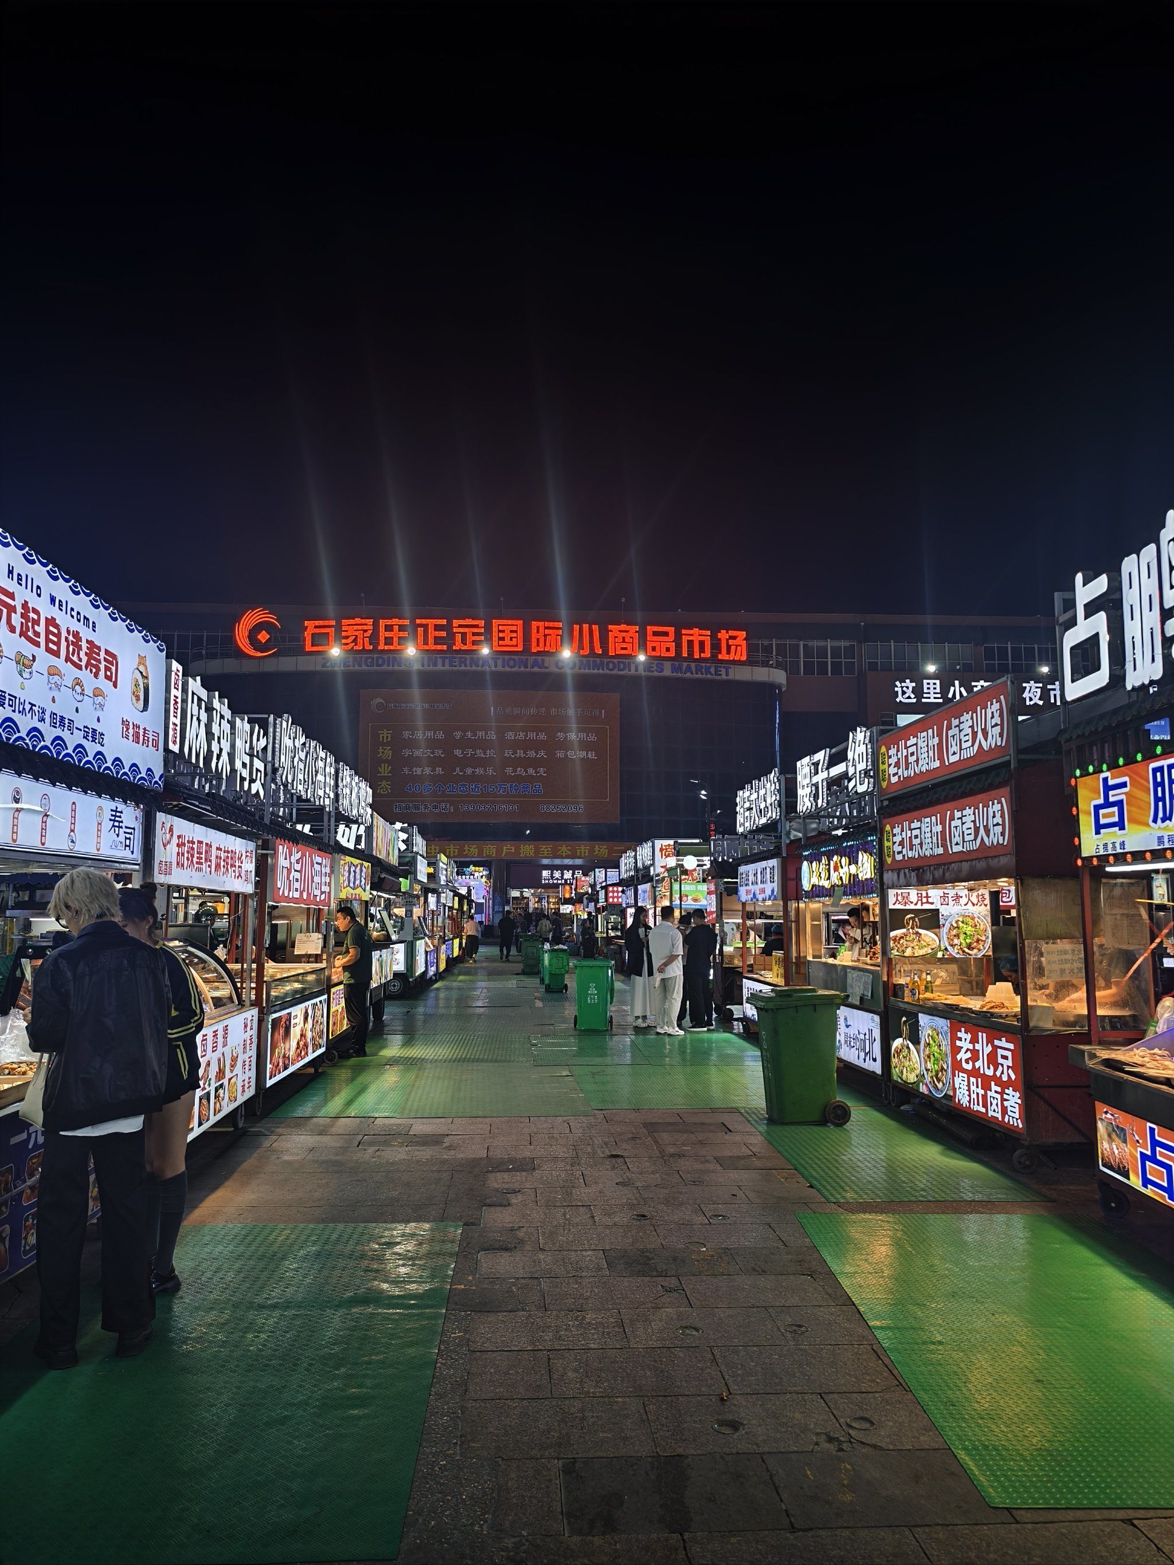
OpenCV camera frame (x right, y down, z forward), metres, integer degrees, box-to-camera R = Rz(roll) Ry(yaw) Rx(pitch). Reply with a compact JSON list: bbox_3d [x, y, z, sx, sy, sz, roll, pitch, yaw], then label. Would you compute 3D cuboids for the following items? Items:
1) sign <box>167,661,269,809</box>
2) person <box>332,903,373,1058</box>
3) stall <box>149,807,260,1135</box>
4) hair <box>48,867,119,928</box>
[{"bbox_3d":[-2.591,-0.293,7.432,0.120,0.600,2.250,0,-7,-3],"label":"sign"},{"bbox_3d":[-2.725,2.301,12.100,0.480,1.700,0.500,-1,-7,5],"label":"person"},{"bbox_3d":[-3.133,1.342,7.051,1.300,2.380,2.350,0,-7,-3],"label":"stall"},{"bbox_3d":[-1.963,0.449,4.063,0.260,0.230,0.230,-3,-8,22],"label":"hair"}]

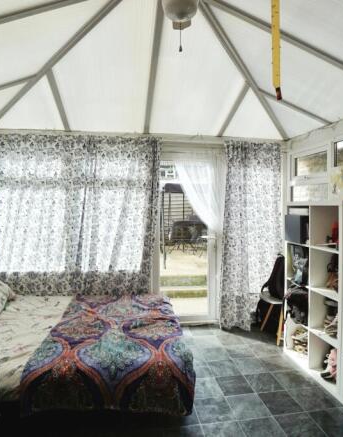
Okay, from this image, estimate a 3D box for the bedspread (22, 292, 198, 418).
[{"bbox_3d":[-0.464,1.030,2.393,1.060,0.360,1.420,0,2,-3],"label":"bedspread"}]

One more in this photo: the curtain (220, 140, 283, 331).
[{"bbox_3d":[0.963,0.177,3.344,0.790,2.260,0.150,-1,2,-7],"label":"curtain"}]

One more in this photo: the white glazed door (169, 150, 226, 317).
[{"bbox_3d":[0.342,0.212,3.305,0.720,2.050,0.120,-1,2,-7],"label":"white glazed door"}]

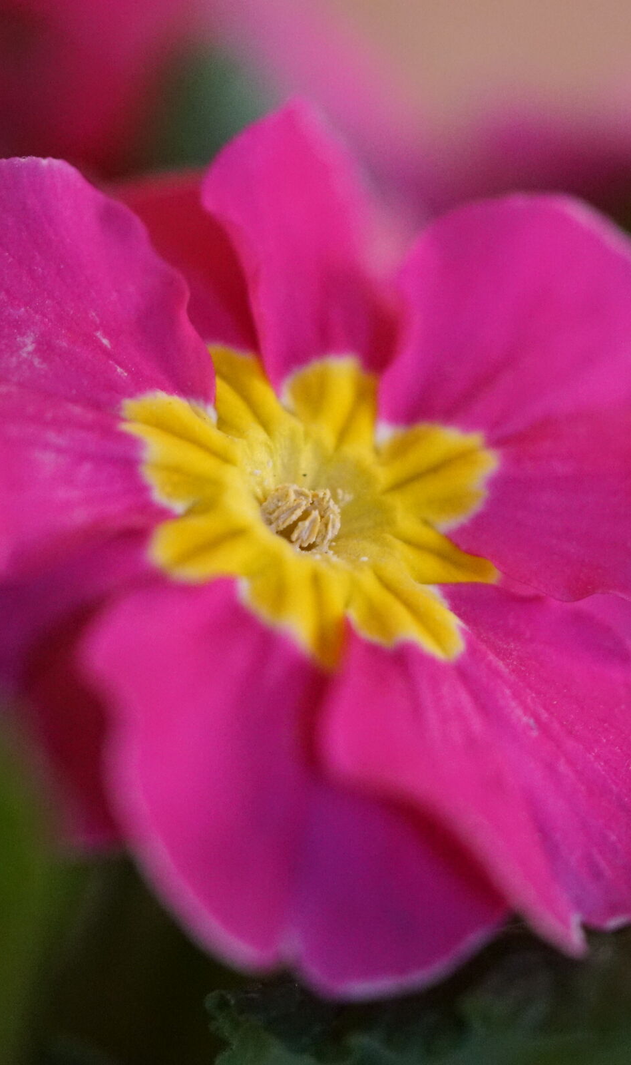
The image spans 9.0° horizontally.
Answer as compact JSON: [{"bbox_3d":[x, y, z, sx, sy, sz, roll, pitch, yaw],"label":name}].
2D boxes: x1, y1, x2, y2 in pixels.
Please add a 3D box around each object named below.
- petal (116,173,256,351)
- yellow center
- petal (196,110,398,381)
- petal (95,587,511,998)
[{"bbox_3d":[-0.005,-0.013,0.186,0.005,0.004,0.012,-24,72,-18],"label":"petal"},{"bbox_3d":[0.000,-0.001,0.181,0.017,0.005,0.017,42,60,5],"label":"yellow center"},{"bbox_3d":[-0.001,-0.013,0.185,0.007,0.005,0.016,-16,63,-5],"label":"petal"},{"bbox_3d":[-0.001,0.011,0.176,0.014,0.020,0.006,-17,-20,-3],"label":"petal"}]

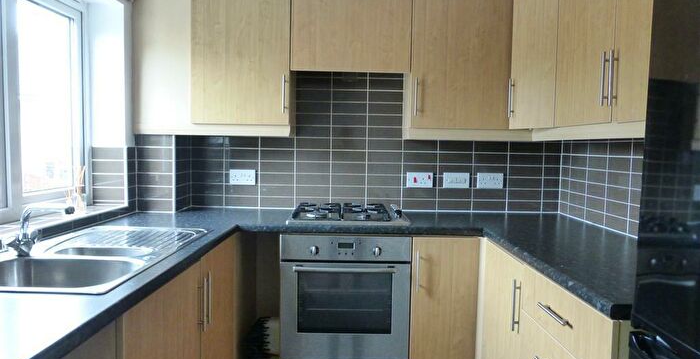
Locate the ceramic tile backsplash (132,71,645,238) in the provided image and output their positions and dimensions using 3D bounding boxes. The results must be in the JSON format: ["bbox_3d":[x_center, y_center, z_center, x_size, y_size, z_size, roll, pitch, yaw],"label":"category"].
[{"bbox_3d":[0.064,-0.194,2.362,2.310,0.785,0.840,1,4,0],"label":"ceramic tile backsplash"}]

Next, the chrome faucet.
[{"bbox_3d":[-0.933,0.154,1.474,0.185,0.152,0.135,2,4,12],"label":"chrome faucet"}]

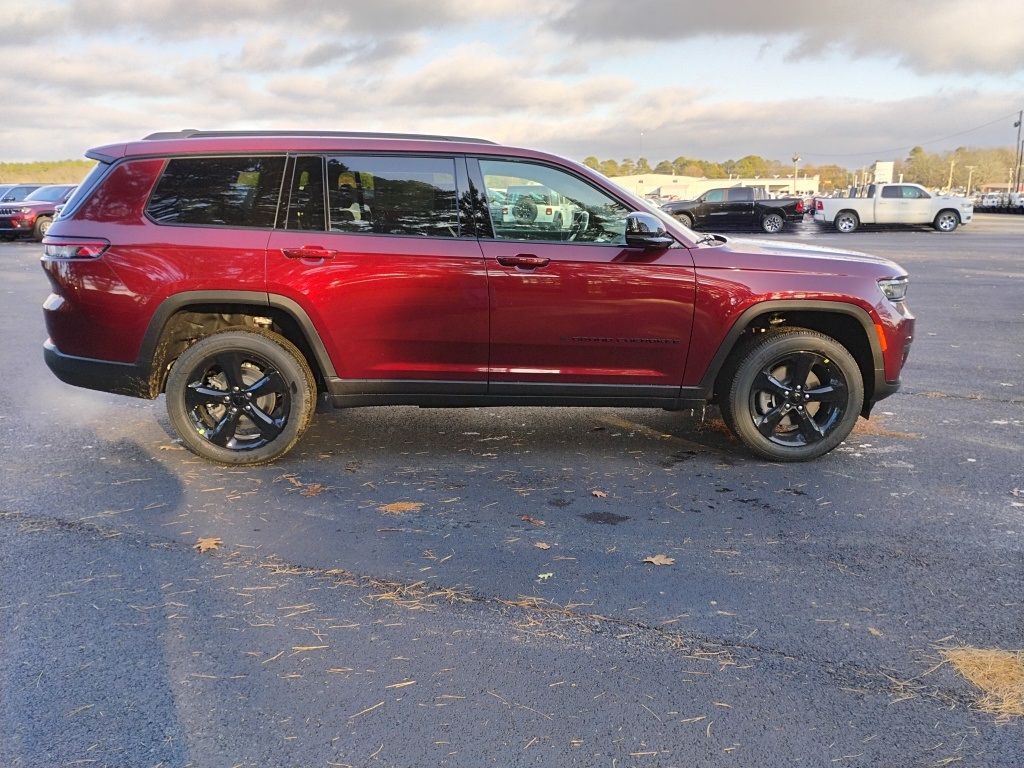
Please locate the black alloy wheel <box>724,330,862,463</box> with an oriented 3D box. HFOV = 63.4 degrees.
[{"bbox_3d":[1.606,0.062,4.763,0.770,0.770,0.265,0,13,-4],"label":"black alloy wheel"}]

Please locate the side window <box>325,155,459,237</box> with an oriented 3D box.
[{"bbox_3d":[-0.632,-1.000,4.412,0.700,0.430,0.050,0,-7,-4],"label":"side window"}]

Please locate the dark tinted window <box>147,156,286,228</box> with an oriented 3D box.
[{"bbox_3d":[-1.529,-1.001,4.301,0.670,0.360,0.110,0,13,-4],"label":"dark tinted window"}]

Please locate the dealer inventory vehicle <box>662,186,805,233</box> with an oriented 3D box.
[{"bbox_3d":[9.520,-7.620,36.200,5.920,1.970,2.080,2,13,7],"label":"dealer inventory vehicle"}]

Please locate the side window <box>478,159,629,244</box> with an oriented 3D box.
[{"bbox_3d":[0.243,-0.982,4.467,0.840,0.450,0.050,0,-7,-4],"label":"side window"}]

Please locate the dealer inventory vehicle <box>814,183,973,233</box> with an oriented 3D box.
[{"bbox_3d":[16.200,-7.520,35.350,6.140,1.970,2.080,4,13,16],"label":"dealer inventory vehicle"}]

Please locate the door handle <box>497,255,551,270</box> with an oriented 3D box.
[{"bbox_3d":[0.061,-0.640,4.362,0.275,0.072,0.060,0,13,-4],"label":"door handle"}]

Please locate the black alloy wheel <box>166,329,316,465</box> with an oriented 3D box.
[{"bbox_3d":[-1.479,0.069,4.571,0.770,0.770,0.265,0,13,-4],"label":"black alloy wheel"}]

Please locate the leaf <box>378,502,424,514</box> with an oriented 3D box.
[{"bbox_3d":[-0.532,0.594,3.970,0.210,0.020,0.105,-2,13,-10],"label":"leaf"}]

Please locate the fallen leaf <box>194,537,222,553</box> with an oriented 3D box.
[{"bbox_3d":[-1.299,0.684,3.537,0.122,0.020,0.115,-4,14,-21],"label":"fallen leaf"}]

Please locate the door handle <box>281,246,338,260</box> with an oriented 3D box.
[{"bbox_3d":[-1.045,-0.674,4.276,0.268,0.066,0.060,0,13,-4],"label":"door handle"}]

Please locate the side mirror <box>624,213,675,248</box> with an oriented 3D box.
[{"bbox_3d":[0.717,-0.806,4.352,0.210,0.175,0.210,0,13,-4],"label":"side mirror"}]

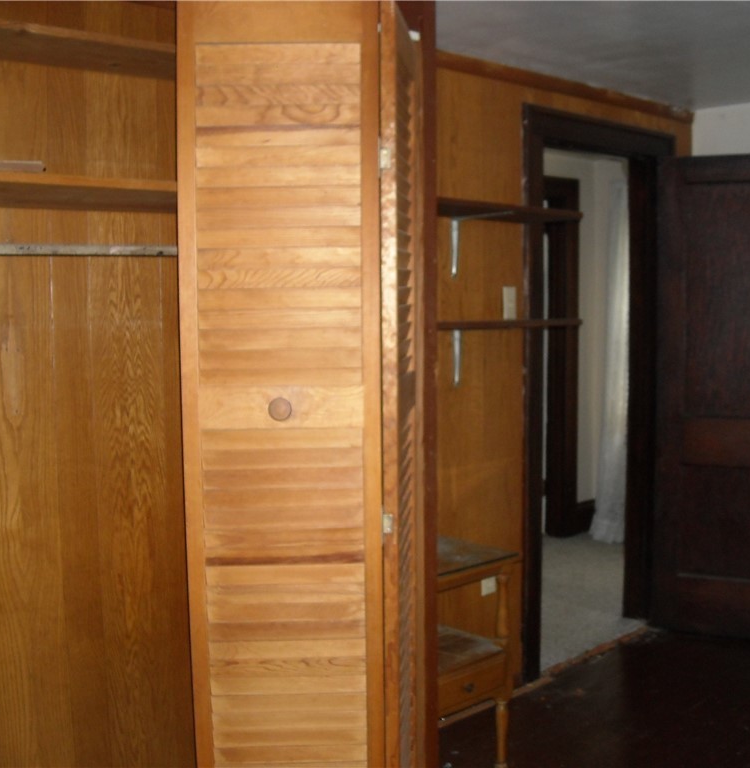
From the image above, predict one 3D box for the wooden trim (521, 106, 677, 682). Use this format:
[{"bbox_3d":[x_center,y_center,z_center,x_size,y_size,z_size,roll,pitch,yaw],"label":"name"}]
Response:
[{"bbox_3d":[0.867,0.029,4.130,1.020,2.100,0.140,-5,6,-44],"label":"wooden trim"}]

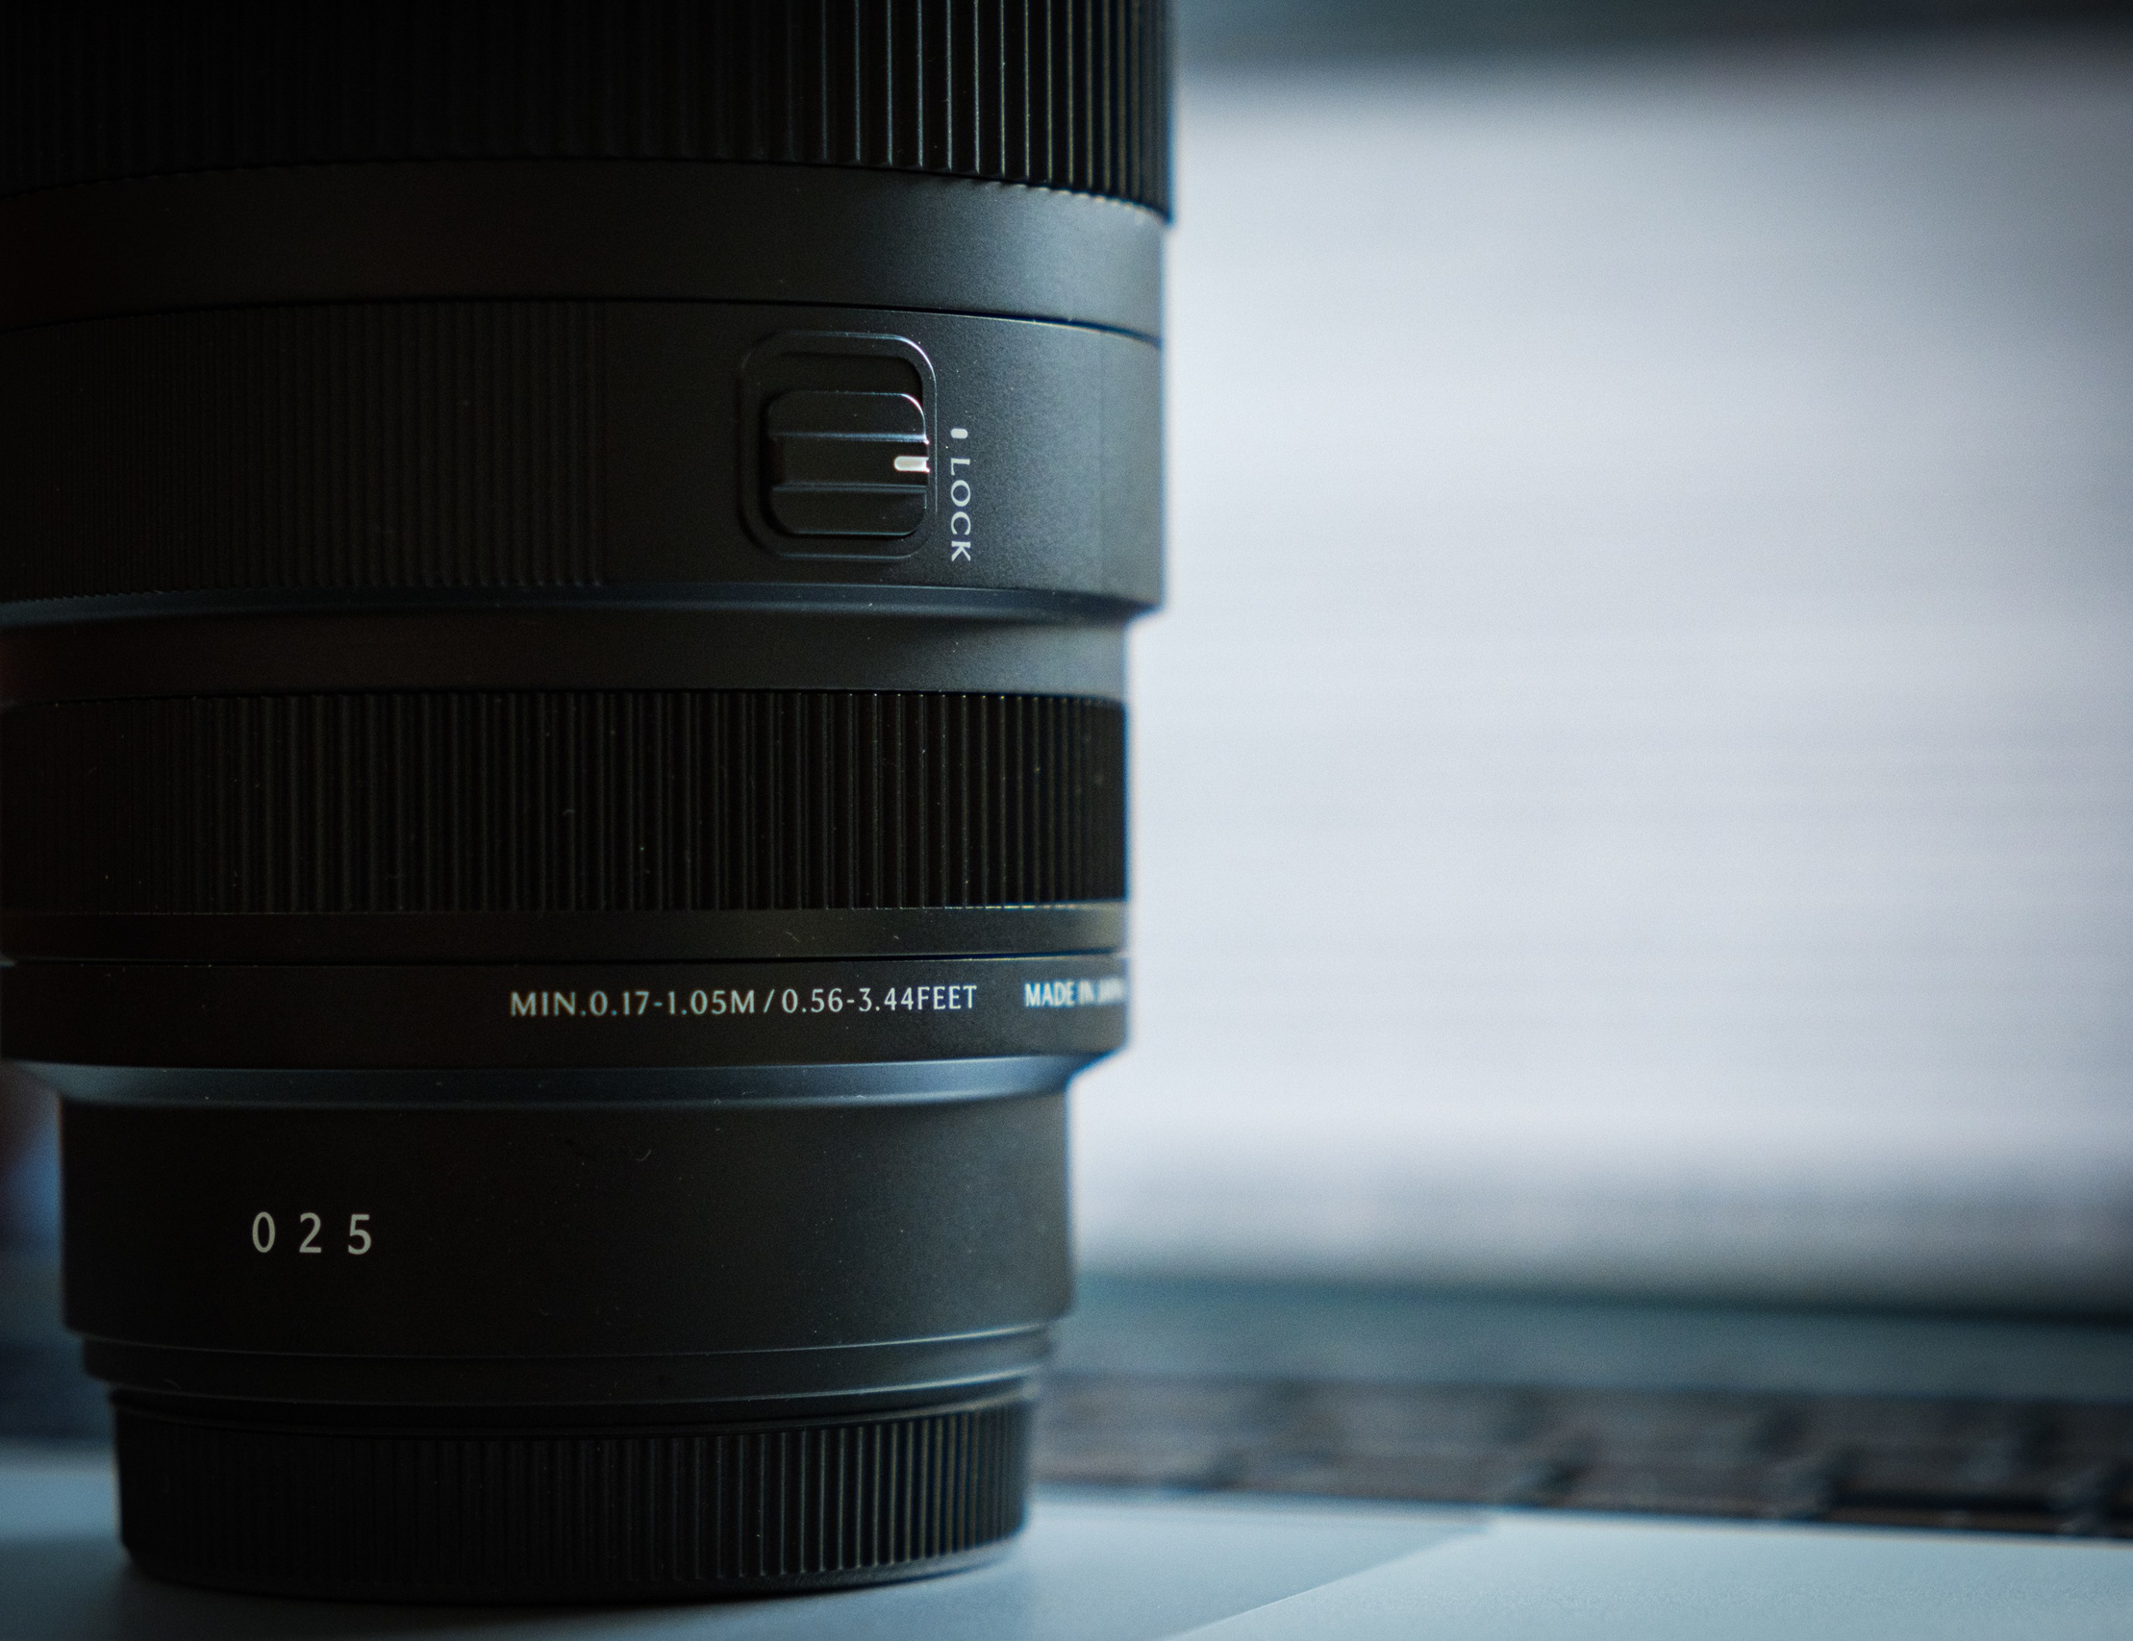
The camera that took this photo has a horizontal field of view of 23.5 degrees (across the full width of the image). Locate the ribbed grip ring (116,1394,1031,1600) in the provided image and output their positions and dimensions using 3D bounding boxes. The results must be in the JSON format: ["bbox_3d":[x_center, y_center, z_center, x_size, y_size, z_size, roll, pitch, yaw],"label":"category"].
[{"bbox_3d":[-0.030,0.039,0.313,0.055,0.010,0.055,0,0,0],"label":"ribbed grip ring"}]

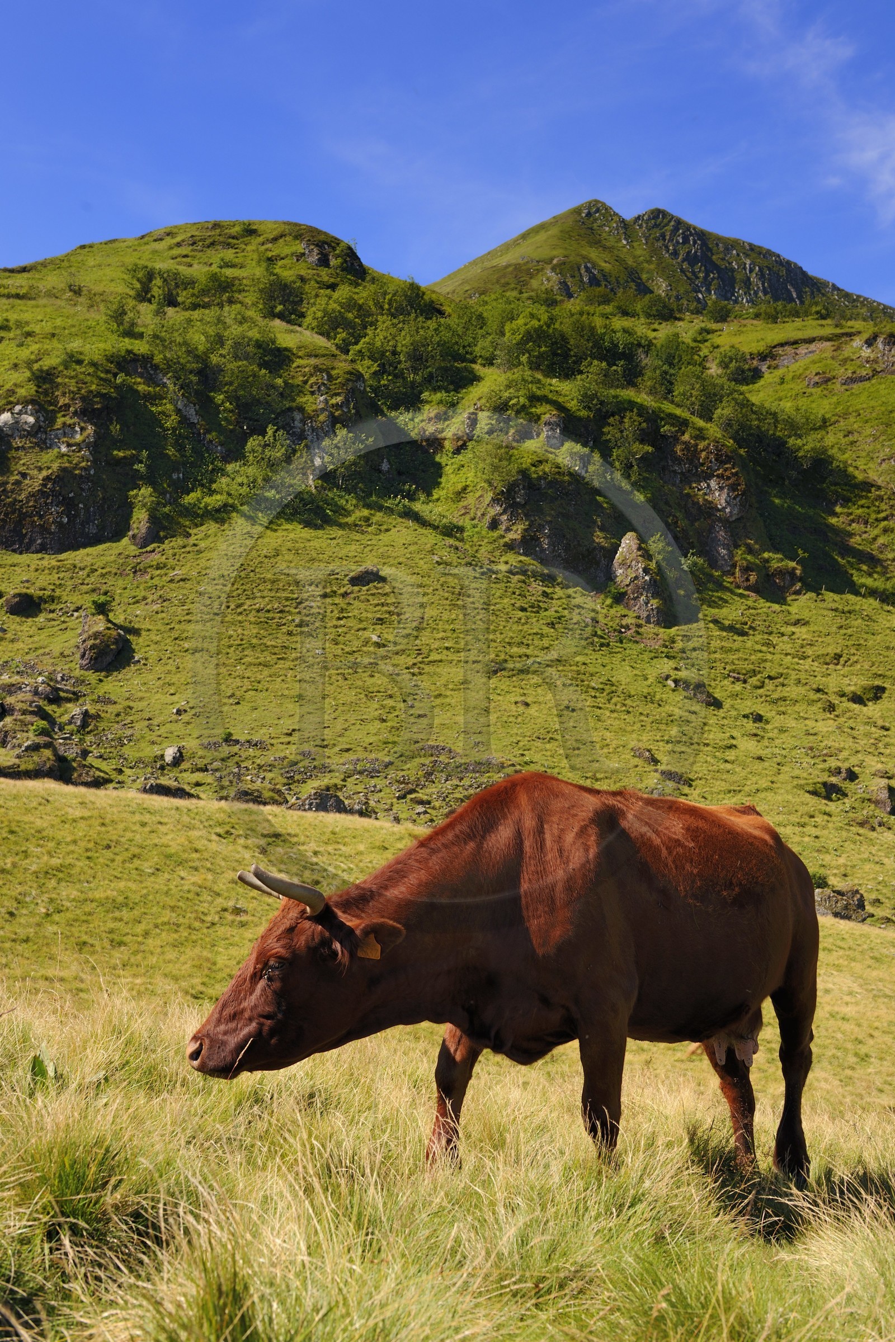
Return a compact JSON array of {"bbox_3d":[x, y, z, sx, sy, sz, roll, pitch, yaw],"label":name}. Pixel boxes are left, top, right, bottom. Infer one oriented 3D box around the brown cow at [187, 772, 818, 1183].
[{"bbox_3d":[0.330,1.000,4.670,2.420,1.430,0.720,8,-9,-44],"label":"brown cow"}]

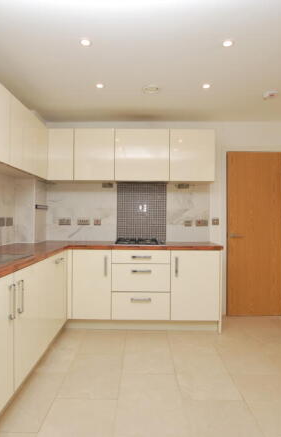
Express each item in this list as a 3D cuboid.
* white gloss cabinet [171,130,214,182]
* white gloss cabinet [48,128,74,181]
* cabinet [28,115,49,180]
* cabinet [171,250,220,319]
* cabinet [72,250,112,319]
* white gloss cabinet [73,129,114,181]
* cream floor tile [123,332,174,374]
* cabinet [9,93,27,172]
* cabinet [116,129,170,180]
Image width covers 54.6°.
[{"bbox_3d":[0.575,-0.706,3.191,0.501,0.574,0.310,0,0,0],"label":"white gloss cabinet"},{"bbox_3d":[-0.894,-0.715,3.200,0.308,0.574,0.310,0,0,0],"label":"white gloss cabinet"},{"bbox_3d":[-1.181,-0.702,2.733,0.326,0.572,0.500,0,0,0],"label":"cabinet"},{"bbox_3d":[0.559,0.686,3.042,0.495,0.715,0.550,0,0,0],"label":"cabinet"},{"bbox_3d":[-0.491,0.679,3.063,0.401,0.720,0.568,0,0,0],"label":"cabinet"},{"bbox_3d":[-0.501,-0.697,3.133,0.446,0.572,0.326,0,0,0],"label":"white gloss cabinet"},{"bbox_3d":[0.063,1.195,2.383,0.414,0.010,0.610,0,0,0],"label":"cream floor tile"},{"bbox_3d":[-1.195,-0.714,2.349,0.303,0.574,0.320,0,0,0],"label":"cabinet"},{"bbox_3d":[0.022,-0.693,3.130,0.600,0.572,0.326,0,0,0],"label":"cabinet"}]

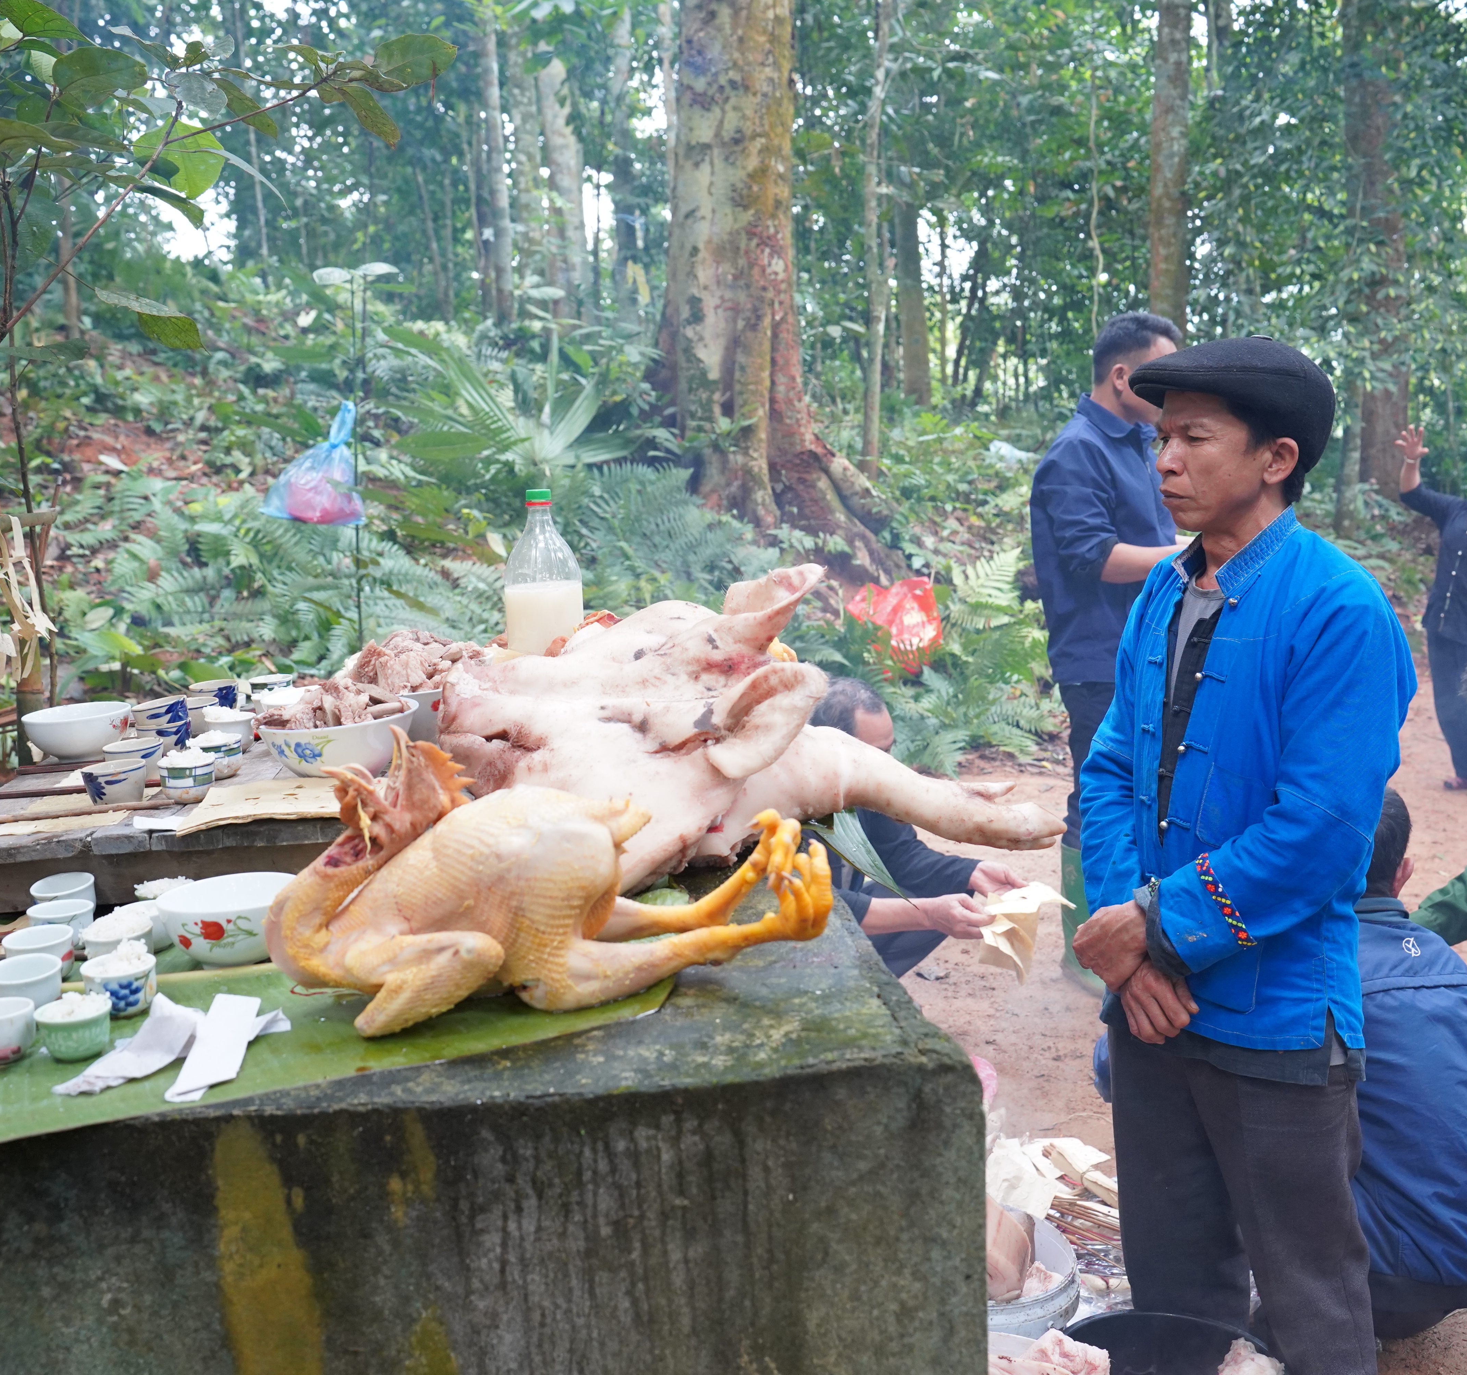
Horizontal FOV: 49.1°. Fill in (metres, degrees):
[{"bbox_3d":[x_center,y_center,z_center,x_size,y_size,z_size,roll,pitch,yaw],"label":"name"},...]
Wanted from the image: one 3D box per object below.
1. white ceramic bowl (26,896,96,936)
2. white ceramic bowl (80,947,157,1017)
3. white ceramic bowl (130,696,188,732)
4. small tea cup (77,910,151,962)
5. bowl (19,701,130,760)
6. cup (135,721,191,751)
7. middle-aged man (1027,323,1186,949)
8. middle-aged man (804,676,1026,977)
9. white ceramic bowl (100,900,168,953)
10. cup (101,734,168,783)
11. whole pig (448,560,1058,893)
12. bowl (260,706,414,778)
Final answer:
[{"bbox_3d":[-0.626,0.225,1.498,0.057,0.037,0.057,-2,10,0],"label":"white ceramic bowl"},{"bbox_3d":[-0.510,0.250,1.337,0.059,0.038,0.059,-2,10,0],"label":"white ceramic bowl"},{"bbox_3d":[-0.683,0.037,1.924,0.065,0.038,0.065,-9,11,0],"label":"white ceramic bowl"},{"bbox_3d":[-0.540,0.232,1.413,0.058,0.040,0.058,-3,10,0],"label":"small tea cup"},{"bbox_3d":[-0.771,0.057,1.895,0.124,0.056,0.124,-3,10,0],"label":"bowl"},{"bbox_3d":[-0.682,0.063,1.929,0.065,0.038,0.065,-2,10,0],"label":"cup"},{"bbox_3d":[0.945,-0.057,3.880,0.500,1.660,0.500,0,11,17],"label":"middle-aged man"},{"bbox_3d":[0.305,0.430,3.420,0.680,0.930,0.520,-1,10,11],"label":"middle-aged man"},{"bbox_3d":[-0.543,0.226,1.475,0.057,0.037,0.057,-2,10,0],"label":"white ceramic bowl"},{"bbox_3d":[-0.659,0.083,1.774,0.065,0.039,0.065,-3,10,0],"label":"cup"},{"bbox_3d":[0.015,0.025,1.758,0.670,0.300,0.380,-2,10,0],"label":"whole pig"},{"bbox_3d":[-0.453,0.061,1.814,0.197,0.070,0.197,-2,10,0],"label":"bowl"}]

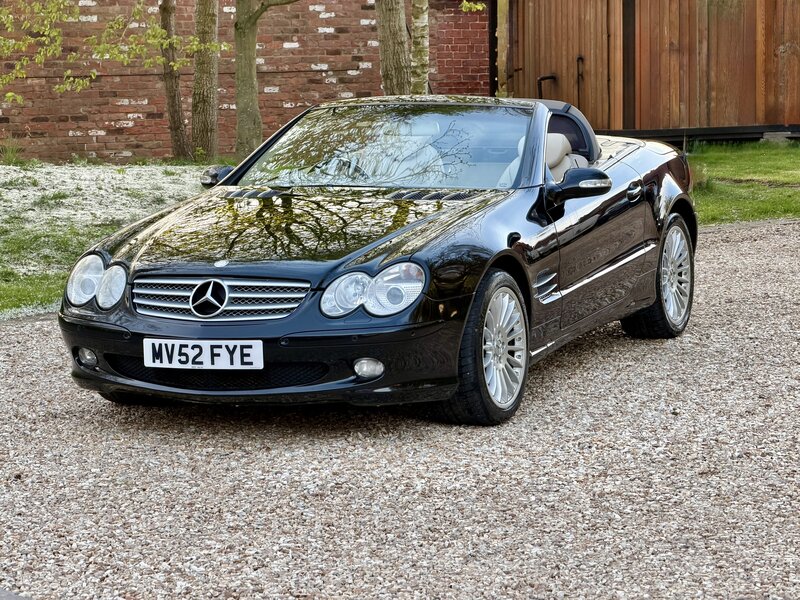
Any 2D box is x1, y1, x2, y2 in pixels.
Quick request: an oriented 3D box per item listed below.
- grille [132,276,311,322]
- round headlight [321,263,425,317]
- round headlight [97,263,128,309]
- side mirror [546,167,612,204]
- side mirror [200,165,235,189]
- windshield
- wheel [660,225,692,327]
[{"bbox_3d":[-0.723,-0.012,8.934,0.780,0.180,0.140,2,8,22],"label":"grille"},{"bbox_3d":[-0.097,-0.040,8.861,0.400,0.215,0.250,1,7,14],"label":"round headlight"},{"bbox_3d":[-1.146,-0.052,9.242,0.180,0.183,0.130,3,8,30],"label":"round headlight"},{"bbox_3d":[0.808,-0.503,10.256,0.250,0.165,0.190,2,8,22],"label":"side mirror"},{"bbox_3d":[-0.850,-0.562,10.938,0.250,0.165,0.190,2,8,22],"label":"side mirror"},{"bbox_3d":[-0.055,-0.695,10.502,1.360,0.350,0.840,2,8,22],"label":"windshield"},{"bbox_3d":[1.322,-0.128,11.708,0.170,0.500,0.500,2,8,22],"label":"wheel"}]

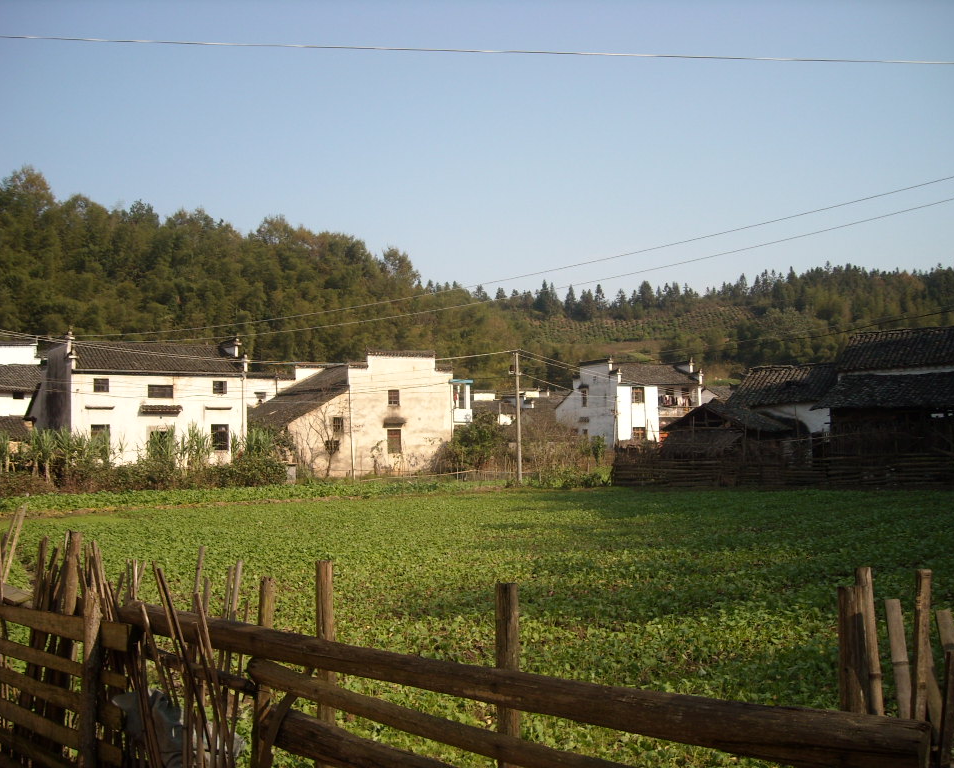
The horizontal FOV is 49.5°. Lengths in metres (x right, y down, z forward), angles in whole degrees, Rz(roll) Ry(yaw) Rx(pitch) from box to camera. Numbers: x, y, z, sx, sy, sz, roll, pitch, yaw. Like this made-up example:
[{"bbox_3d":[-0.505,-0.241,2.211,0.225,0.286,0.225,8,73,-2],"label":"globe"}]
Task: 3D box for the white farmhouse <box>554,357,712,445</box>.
[{"bbox_3d":[12.820,1.949,88.958,8.220,7.900,10.130,0,-2,-25],"label":"white farmhouse"}]

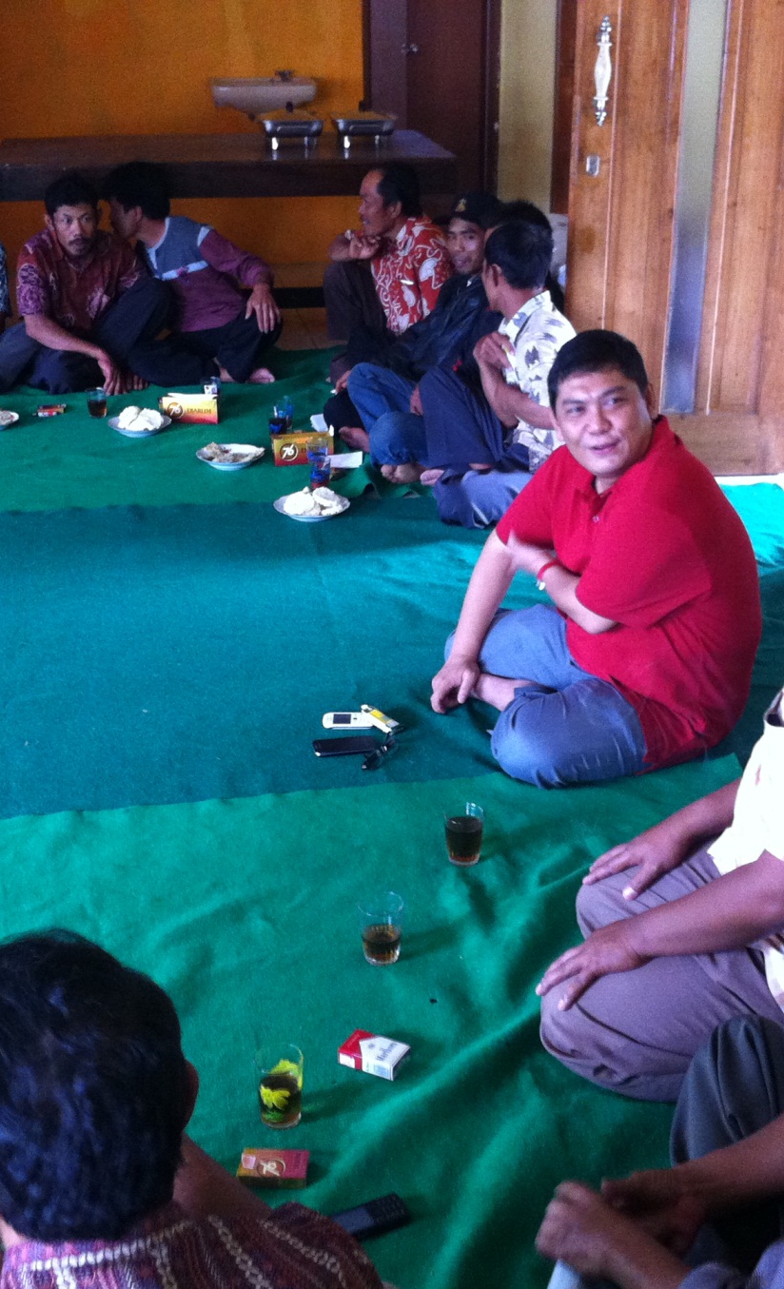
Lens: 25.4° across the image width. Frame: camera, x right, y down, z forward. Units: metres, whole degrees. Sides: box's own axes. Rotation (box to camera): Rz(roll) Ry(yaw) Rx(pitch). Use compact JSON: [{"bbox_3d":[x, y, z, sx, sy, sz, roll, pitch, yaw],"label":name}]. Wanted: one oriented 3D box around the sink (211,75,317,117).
[{"bbox_3d":[-0.529,-2.231,7.103,0.430,0.145,0.350,-2,22,-5],"label":"sink"}]

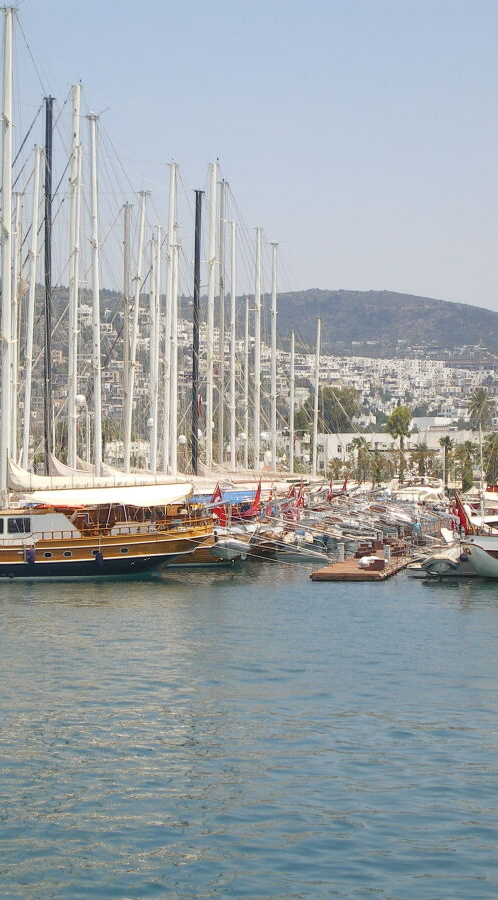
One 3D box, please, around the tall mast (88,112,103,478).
[{"bbox_3d":[-9.380,-8.074,138.000,0.420,24.950,0.420,-1,0,0],"label":"tall mast"}]

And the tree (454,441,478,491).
[{"bbox_3d":[31.707,2.416,330.000,3.200,7.615,3.200,0,0,0],"label":"tree"}]

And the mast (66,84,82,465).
[{"bbox_3d":[-13.558,-11.951,174.000,0.500,32.710,0.500,1,0,0],"label":"mast"}]

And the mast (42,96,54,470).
[{"bbox_3d":[-14.860,-10.821,166.000,0.470,30.440,0.470,1,0,0],"label":"mast"}]

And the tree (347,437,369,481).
[{"bbox_3d":[16.036,1.757,330.000,3.200,7.469,3.200,0,0,0],"label":"tree"}]

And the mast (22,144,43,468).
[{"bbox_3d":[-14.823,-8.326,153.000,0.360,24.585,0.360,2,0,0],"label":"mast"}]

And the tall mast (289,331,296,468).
[{"bbox_3d":[4.257,-3.634,220.000,0.330,16.070,0.330,1,0,0],"label":"tall mast"}]

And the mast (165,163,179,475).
[{"bbox_3d":[-5.539,-8.099,158.000,0.360,23.986,0.360,1,0,0],"label":"mast"}]

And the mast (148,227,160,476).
[{"bbox_3d":[-7.689,-6.750,180.000,0.360,21.570,0.360,1,0,0],"label":"mast"}]

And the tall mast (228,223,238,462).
[{"bbox_3d":[-1.266,-7.469,187.000,0.340,23.154,0.340,0,0,0],"label":"tall mast"}]

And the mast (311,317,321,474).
[{"bbox_3d":[6.036,-3.772,200.000,0.300,15.989,0.300,2,0,0],"label":"mast"}]

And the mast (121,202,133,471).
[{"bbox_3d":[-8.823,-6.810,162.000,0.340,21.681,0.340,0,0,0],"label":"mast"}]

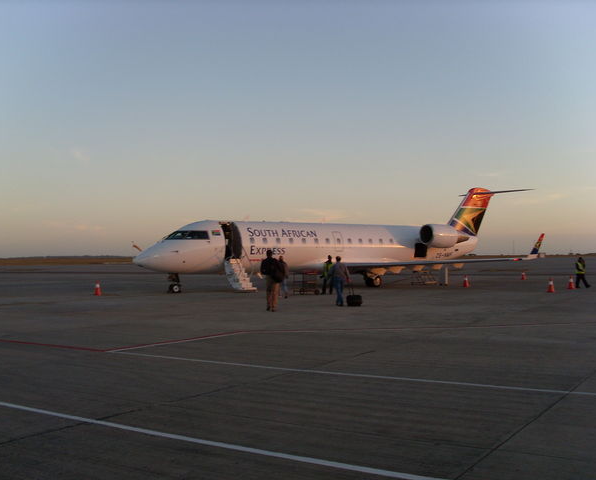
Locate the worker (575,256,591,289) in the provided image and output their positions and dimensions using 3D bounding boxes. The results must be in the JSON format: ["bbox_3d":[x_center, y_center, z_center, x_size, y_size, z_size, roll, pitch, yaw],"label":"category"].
[{"bbox_3d":[14.979,1.728,36.900,0.700,1.650,0.500,-1,-2,23],"label":"worker"}]

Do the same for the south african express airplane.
[{"bbox_3d":[3.116,-0.424,40.291,26.770,6.220,21.200,1,-2,-37],"label":"south african express airplane"}]

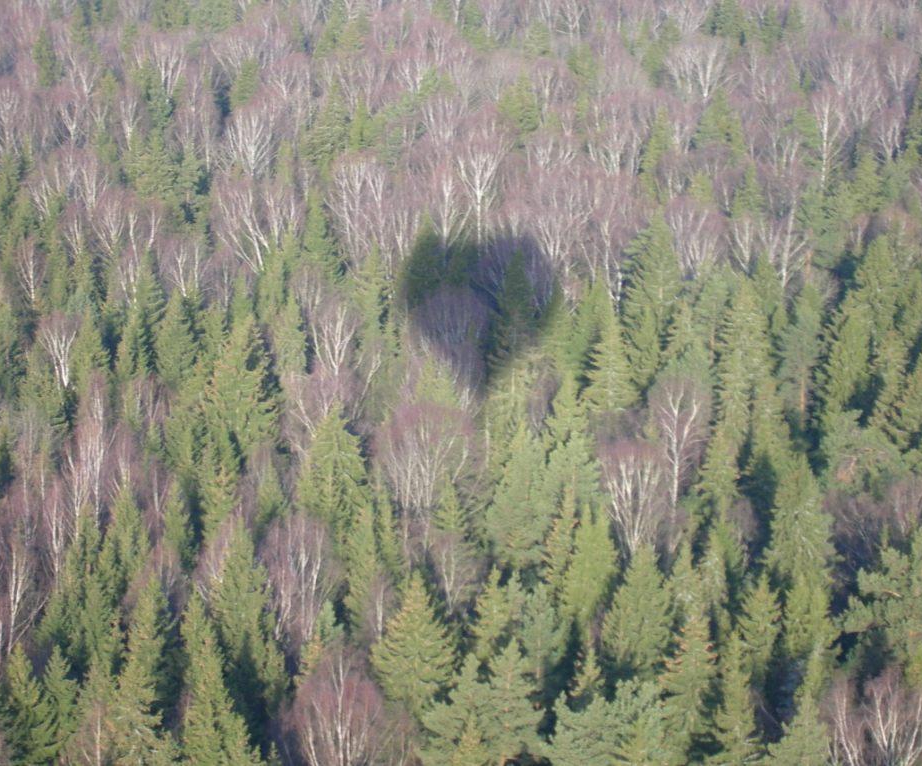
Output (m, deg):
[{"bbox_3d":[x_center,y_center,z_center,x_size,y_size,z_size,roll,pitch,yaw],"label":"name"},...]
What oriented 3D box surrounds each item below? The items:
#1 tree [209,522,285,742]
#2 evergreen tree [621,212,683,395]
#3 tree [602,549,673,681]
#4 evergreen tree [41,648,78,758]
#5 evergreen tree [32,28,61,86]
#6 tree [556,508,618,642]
[{"bbox_3d":[-17.150,20.840,231.470,6.010,20.500,6.010,0,20,0],"label":"tree"},{"bbox_3d":[20.290,-7.610,305.990,6.280,22.000,6.280,0,20,0],"label":"evergreen tree"},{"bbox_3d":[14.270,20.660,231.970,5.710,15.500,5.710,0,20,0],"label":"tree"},{"bbox_3d":[-30.940,26.330,220.770,2.720,12.500,2.720,0,20,0],"label":"evergreen tree"},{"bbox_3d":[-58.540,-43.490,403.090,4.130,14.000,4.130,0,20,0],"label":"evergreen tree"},{"bbox_3d":[10.580,17.780,239.890,4.920,15.500,4.920,0,20,0],"label":"tree"}]

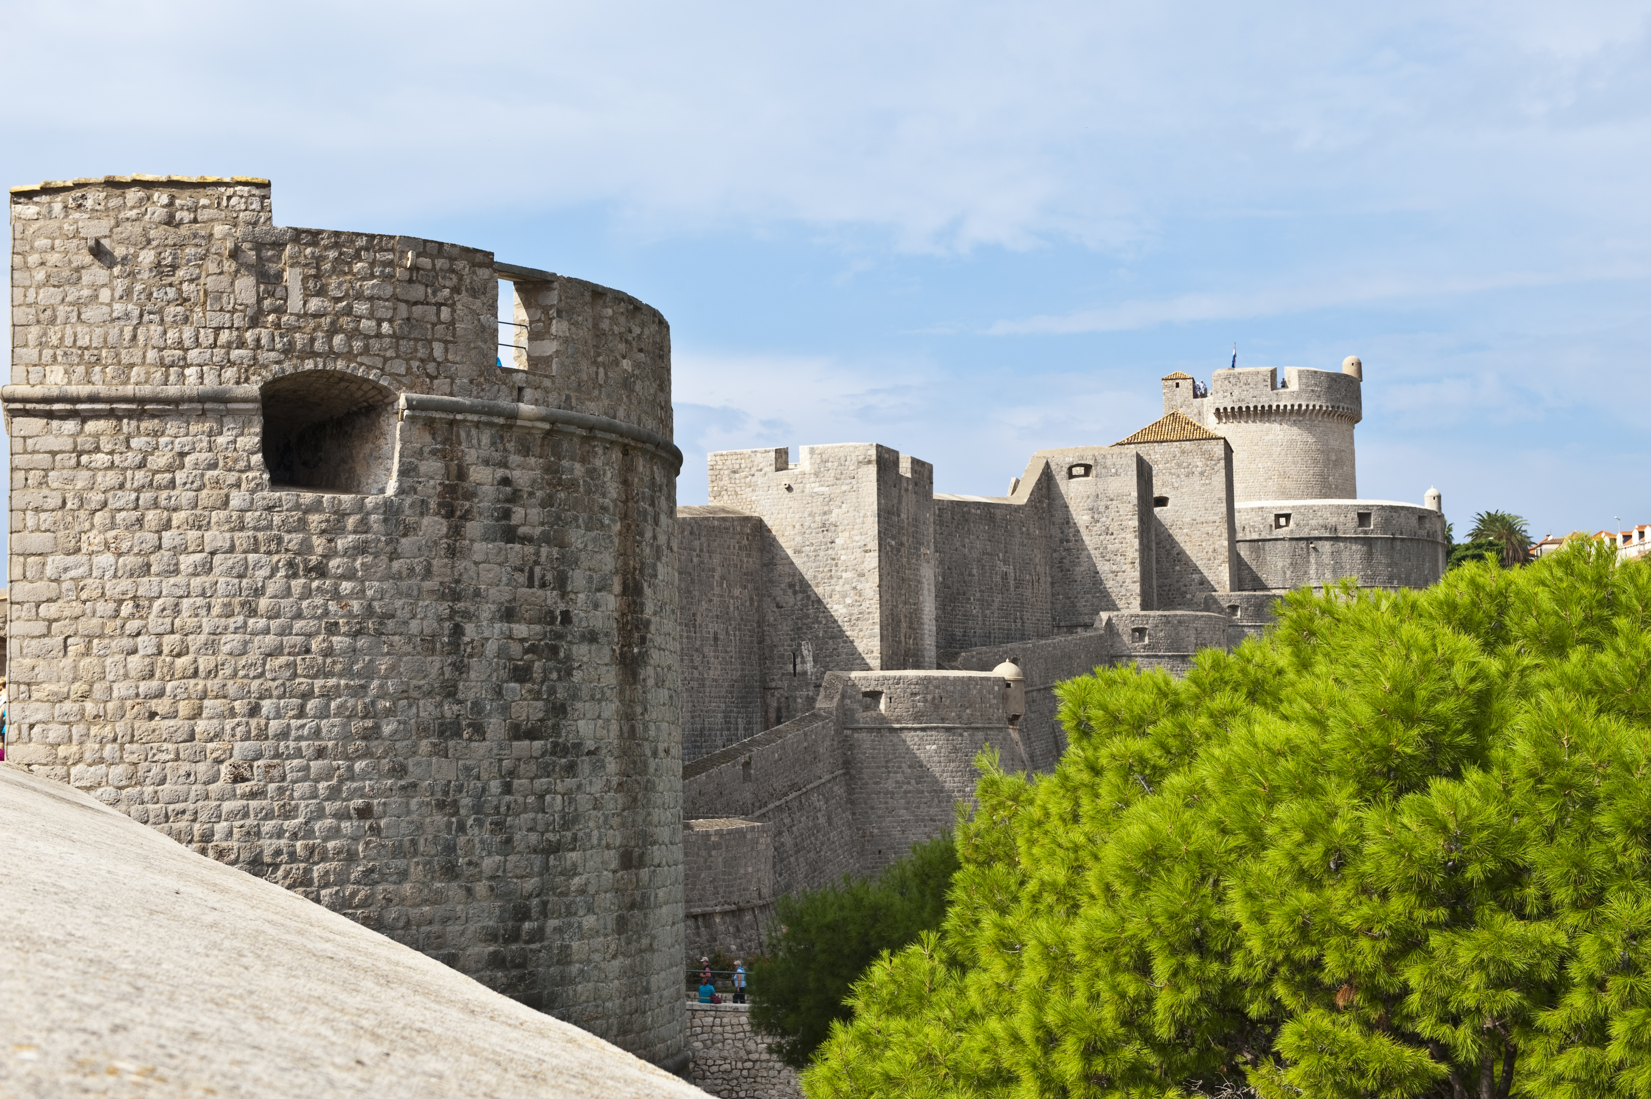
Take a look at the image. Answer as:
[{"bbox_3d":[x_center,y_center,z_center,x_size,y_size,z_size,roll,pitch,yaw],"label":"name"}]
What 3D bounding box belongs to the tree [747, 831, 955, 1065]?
[{"bbox_3d":[1.580,10.960,64.000,7.200,7.600,6.800,-1,-4,1],"label":"tree"}]

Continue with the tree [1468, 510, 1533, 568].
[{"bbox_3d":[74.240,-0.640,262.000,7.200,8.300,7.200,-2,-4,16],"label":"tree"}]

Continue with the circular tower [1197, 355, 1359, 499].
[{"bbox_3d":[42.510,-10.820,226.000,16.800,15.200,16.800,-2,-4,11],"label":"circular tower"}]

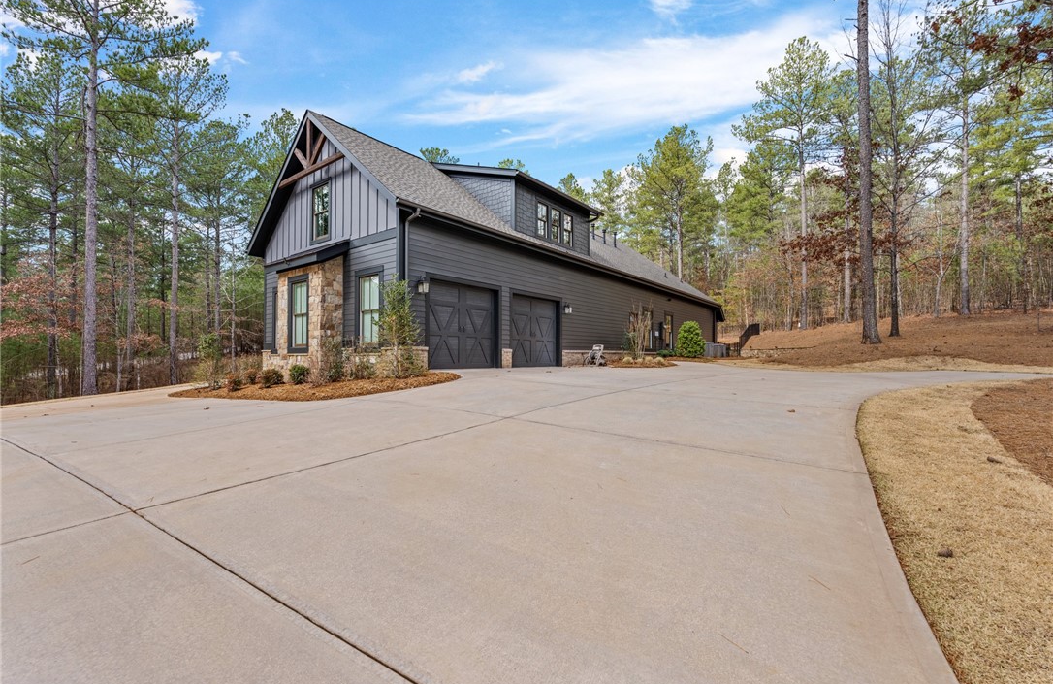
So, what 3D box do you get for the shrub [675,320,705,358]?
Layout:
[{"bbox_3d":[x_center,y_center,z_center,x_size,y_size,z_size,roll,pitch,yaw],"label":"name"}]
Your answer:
[{"bbox_3d":[8.523,-0.152,24.400,1.500,2.000,1.500,-2,-3,39],"label":"shrub"}]

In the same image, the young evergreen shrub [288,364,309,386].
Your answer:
[{"bbox_3d":[-6.200,0.895,12.700,0.570,0.570,0.570,-2,-3,39],"label":"young evergreen shrub"}]

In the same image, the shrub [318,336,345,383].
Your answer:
[{"bbox_3d":[-5.071,0.455,12.200,0.680,1.260,0.680,-2,-3,39],"label":"shrub"}]

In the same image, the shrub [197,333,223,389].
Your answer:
[{"bbox_3d":[-8.663,0.531,12.800,0.720,1.530,0.720,-2,-3,39],"label":"shrub"}]

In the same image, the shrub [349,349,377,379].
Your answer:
[{"bbox_3d":[-4.087,0.558,11.700,0.660,0.760,0.660,-2,-3,39],"label":"shrub"}]

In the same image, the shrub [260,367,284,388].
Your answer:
[{"bbox_3d":[-6.965,0.955,12.800,0.620,0.580,0.620,-2,-3,39],"label":"shrub"}]

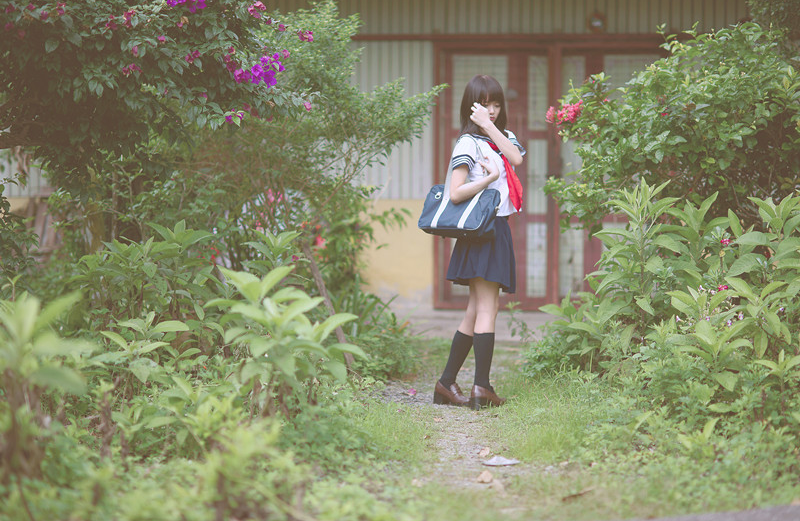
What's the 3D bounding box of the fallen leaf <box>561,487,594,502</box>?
[{"bbox_3d":[0.606,0.799,6.450,0.135,0.030,0.060,-1,2,-31],"label":"fallen leaf"}]

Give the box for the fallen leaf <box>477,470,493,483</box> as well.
[{"bbox_3d":[0.304,0.778,6.800,0.058,0.033,0.060,0,2,0],"label":"fallen leaf"}]

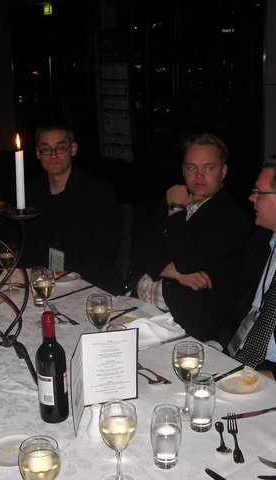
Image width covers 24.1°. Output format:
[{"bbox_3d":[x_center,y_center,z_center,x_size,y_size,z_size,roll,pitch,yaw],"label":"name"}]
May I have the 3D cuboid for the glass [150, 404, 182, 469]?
[{"bbox_3d":[0.064,0.434,1.425,0.067,0.136,0.067,-1,14,0],"label":"glass"}]

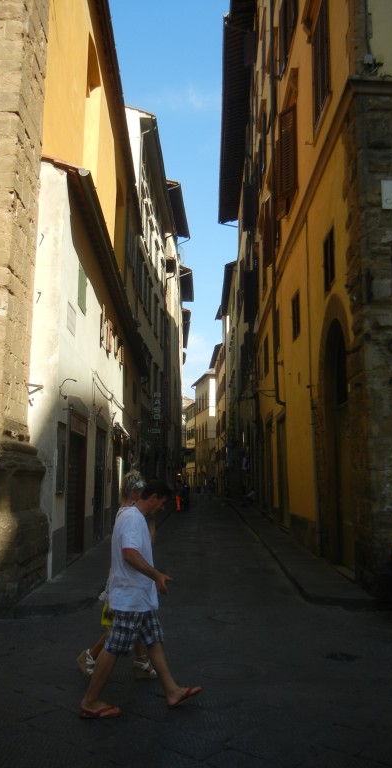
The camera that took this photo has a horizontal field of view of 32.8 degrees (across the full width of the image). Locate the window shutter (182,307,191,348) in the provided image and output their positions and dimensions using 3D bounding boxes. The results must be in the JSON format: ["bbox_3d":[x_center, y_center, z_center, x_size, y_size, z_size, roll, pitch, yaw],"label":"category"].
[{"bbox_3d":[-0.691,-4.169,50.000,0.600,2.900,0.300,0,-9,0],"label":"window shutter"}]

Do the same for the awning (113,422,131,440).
[{"bbox_3d":[-2.328,1.484,20.800,0.550,0.550,1.700,0,-9,0],"label":"awning"}]

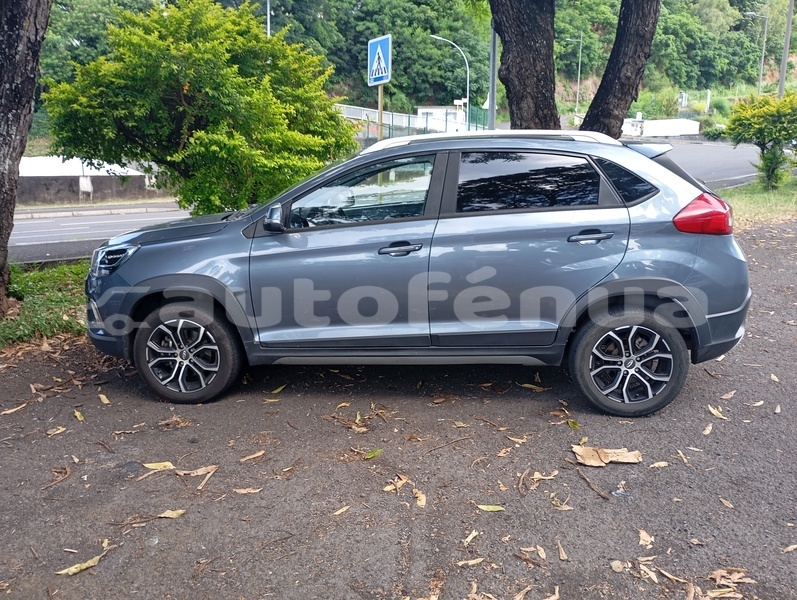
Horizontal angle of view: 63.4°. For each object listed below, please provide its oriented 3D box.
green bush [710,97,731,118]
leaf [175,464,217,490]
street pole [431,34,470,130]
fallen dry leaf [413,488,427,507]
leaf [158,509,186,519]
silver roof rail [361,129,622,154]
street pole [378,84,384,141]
[{"bbox_3d":[20.174,-12.060,40.441,1.150,1.300,1.050,5,12,25],"label":"green bush"},{"bbox_3d":[-0.926,0.802,2.940,0.185,0.020,0.185,1,12,6],"label":"leaf"},{"bbox_3d":[2.448,-8.993,30.120,1.850,6.444,0.180,-3,11,-14],"label":"street pole"},{"bbox_3d":[0.089,0.830,2.700,0.050,0.018,0.145,-2,11,-8],"label":"fallen dry leaf"},{"bbox_3d":[-0.919,0.867,2.627,0.093,0.018,0.060,2,12,14],"label":"leaf"},{"bbox_3d":[0.515,-0.901,3.680,1.500,0.125,0.080,1,12,6],"label":"silver roof rail"},{"bbox_3d":[-0.259,-2.195,9.760,0.070,2.950,0.070,-7,13,-32],"label":"street pole"}]

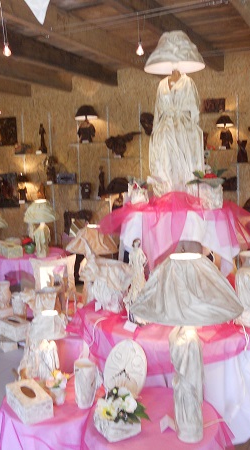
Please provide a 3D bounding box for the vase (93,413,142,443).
[{"bbox_3d":[-0.034,0.909,2.196,0.165,0.093,0.160,-6,9,-29],"label":"vase"}]

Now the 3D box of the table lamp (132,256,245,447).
[{"bbox_3d":[0.244,0.481,1.795,0.423,0.730,0.423,1,8,17],"label":"table lamp"}]

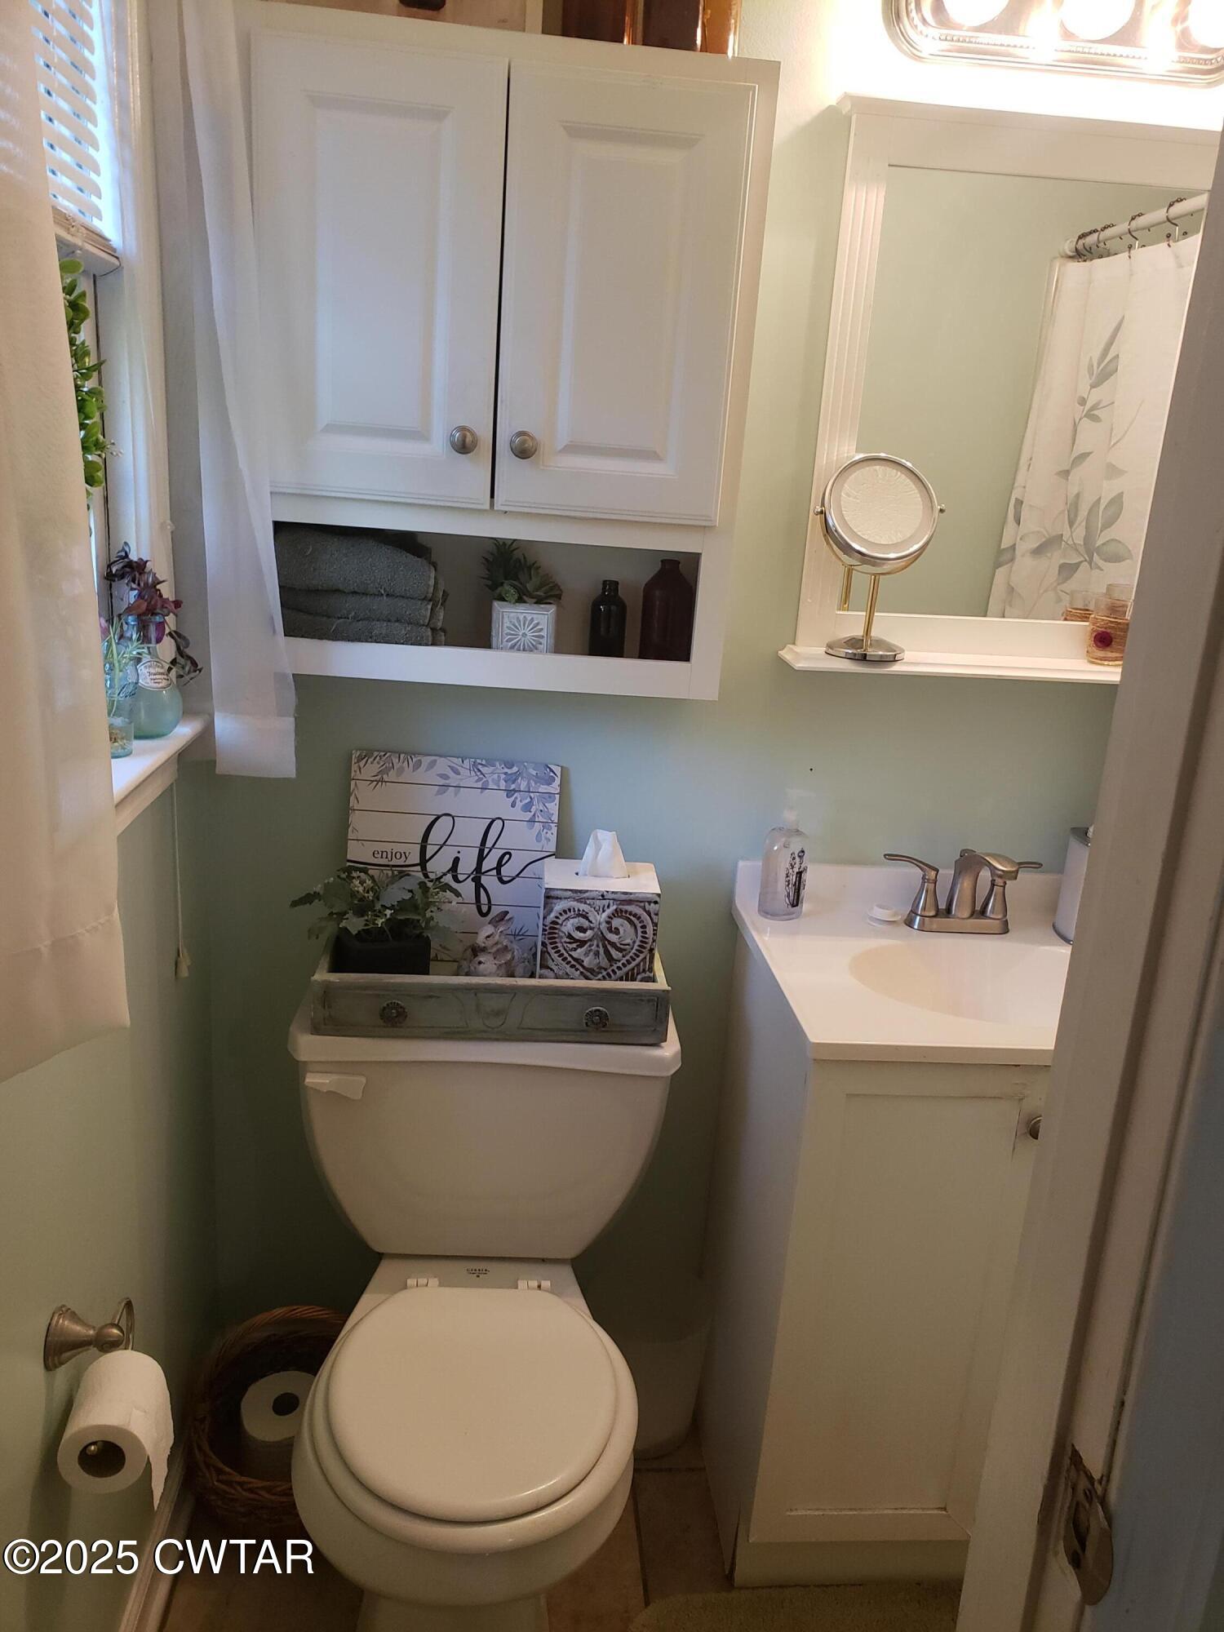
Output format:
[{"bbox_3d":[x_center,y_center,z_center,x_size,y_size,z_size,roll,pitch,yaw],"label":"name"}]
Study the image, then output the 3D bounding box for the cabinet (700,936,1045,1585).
[{"bbox_3d":[0.476,0.596,1.751,0.605,0.802,0.445,2,18,-5],"label":"cabinet"}]

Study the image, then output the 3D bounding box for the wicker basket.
[{"bbox_3d":[-0.426,0.854,1.676,0.275,0.190,0.285,2,16,-6],"label":"wicker basket"}]

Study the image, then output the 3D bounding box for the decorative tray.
[{"bbox_3d":[-0.154,0.210,1.590,0.436,0.078,0.200,2,16,-6],"label":"decorative tray"}]

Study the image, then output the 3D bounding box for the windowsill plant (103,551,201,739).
[{"bbox_3d":[-0.510,-0.192,1.367,0.105,0.212,0.105,2,16,-6],"label":"windowsill plant"}]

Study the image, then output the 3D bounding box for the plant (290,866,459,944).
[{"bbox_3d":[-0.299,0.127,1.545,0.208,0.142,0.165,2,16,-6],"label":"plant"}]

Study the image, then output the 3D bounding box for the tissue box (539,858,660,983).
[{"bbox_3d":[-0.023,0.156,1.654,0.147,0.165,0.138,2,18,-5],"label":"tissue box"}]

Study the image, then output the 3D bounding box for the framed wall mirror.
[{"bbox_3d":[0.539,-0.509,1.546,0.570,0.690,0.095,2,16,-6],"label":"framed wall mirror"}]

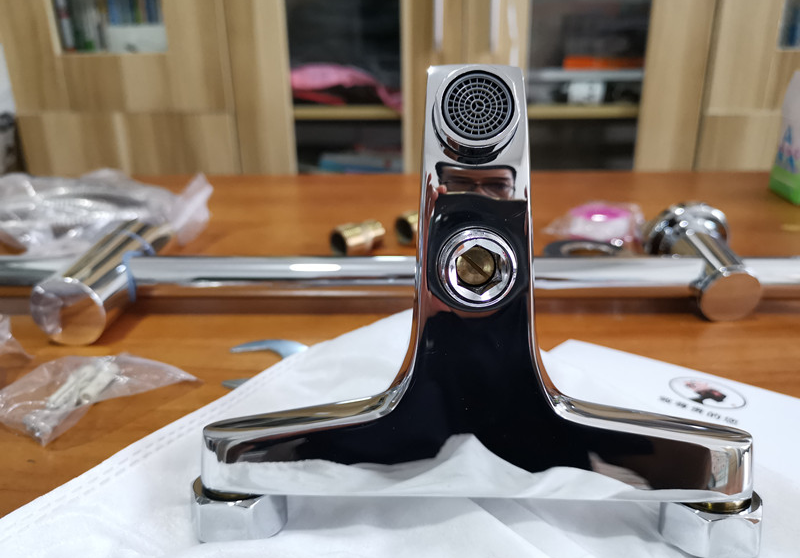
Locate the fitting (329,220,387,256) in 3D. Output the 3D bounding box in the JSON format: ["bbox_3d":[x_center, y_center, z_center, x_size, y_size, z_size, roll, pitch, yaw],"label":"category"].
[{"bbox_3d":[-0.033,-0.032,0.500,0.038,0.025,0.025,-16,25,-35],"label":"fitting"}]

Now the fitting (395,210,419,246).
[{"bbox_3d":[0.019,-0.046,0.533,0.041,0.026,0.026,-16,25,-34],"label":"fitting"}]

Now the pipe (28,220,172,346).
[{"bbox_3d":[-0.188,-0.002,0.403,0.042,0.042,0.119,-2,20,-3],"label":"pipe"}]

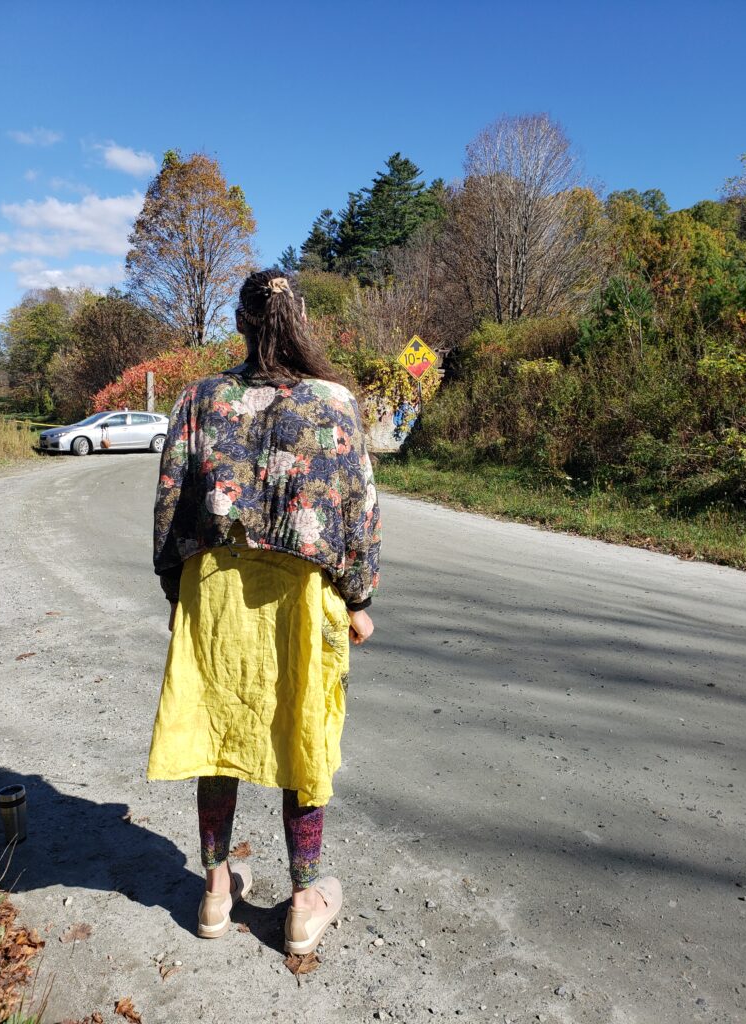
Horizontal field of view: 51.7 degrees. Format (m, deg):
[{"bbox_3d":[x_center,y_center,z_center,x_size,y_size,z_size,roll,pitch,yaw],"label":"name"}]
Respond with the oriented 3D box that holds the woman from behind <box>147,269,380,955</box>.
[{"bbox_3d":[-0.274,0.254,1.952,0.540,1.670,0.380,0,7,2],"label":"woman from behind"}]

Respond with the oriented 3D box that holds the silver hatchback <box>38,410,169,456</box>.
[{"bbox_3d":[-8.900,-2.710,26.200,4.450,1.480,1.775,-6,10,-40],"label":"silver hatchback"}]

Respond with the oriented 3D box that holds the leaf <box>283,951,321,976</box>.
[{"bbox_3d":[-0.174,1.095,1.879,0.092,0.022,0.075,0,7,0],"label":"leaf"}]

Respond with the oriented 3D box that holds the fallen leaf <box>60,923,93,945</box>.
[{"bbox_3d":[-0.769,1.085,1.994,0.085,0.012,0.075,0,7,0],"label":"fallen leaf"}]

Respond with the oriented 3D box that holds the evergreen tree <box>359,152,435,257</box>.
[{"bbox_3d":[1.599,-16.519,53.333,7.000,16.000,7.000,0,7,0],"label":"evergreen tree"}]

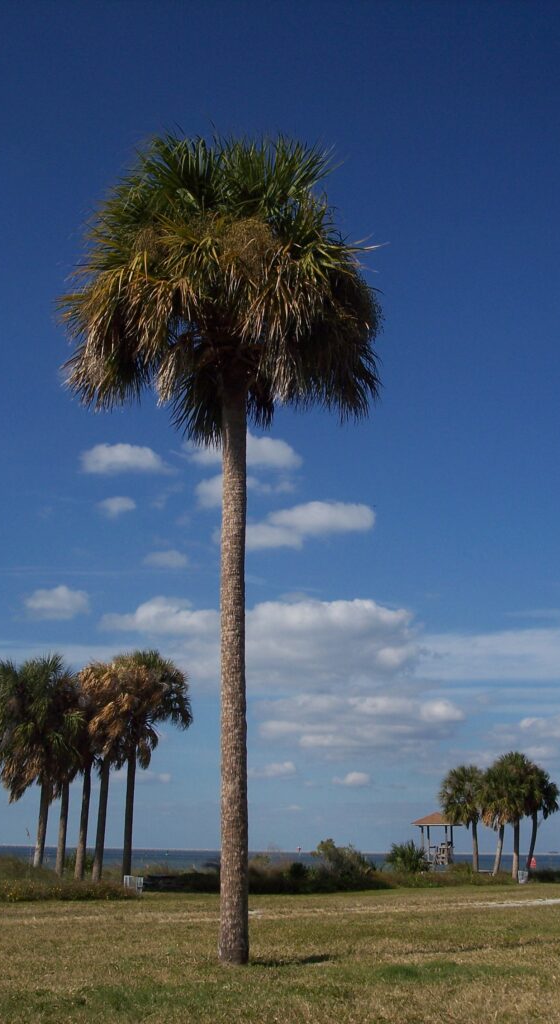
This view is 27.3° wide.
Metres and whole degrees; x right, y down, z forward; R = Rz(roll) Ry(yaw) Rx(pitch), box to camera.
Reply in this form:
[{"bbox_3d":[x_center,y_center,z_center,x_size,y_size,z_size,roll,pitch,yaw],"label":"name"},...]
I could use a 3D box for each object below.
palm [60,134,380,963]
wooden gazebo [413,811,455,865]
[{"bbox_3d":[-1.029,-0.116,18.358,5.230,13.507,5.230,1,-16,0],"label":"palm"},{"bbox_3d":[11.184,23.189,81.733,2.914,3.750,2.914,-6,-18,22],"label":"wooden gazebo"}]

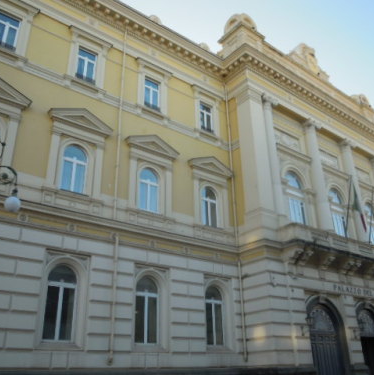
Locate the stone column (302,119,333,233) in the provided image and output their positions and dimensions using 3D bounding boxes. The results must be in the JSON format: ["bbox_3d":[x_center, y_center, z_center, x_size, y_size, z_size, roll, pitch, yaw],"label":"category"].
[{"bbox_3d":[9.798,-0.809,29.989,1.054,9.146,0.986,17,-30,-34],"label":"stone column"}]

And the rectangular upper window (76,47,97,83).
[{"bbox_3d":[-5.361,-6.505,21.718,1.056,1.947,0.281,17,-30,-34],"label":"rectangular upper window"}]

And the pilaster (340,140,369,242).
[{"bbox_3d":[13.332,0.860,31.303,1.221,9.982,0.710,17,-30,-34],"label":"pilaster"}]

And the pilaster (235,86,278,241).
[{"bbox_3d":[4.304,-1.768,25.295,1.287,9.900,1.254,17,-30,-34],"label":"pilaster"}]

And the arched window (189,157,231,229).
[{"bbox_3d":[1.401,0.222,23.861,3.432,4.439,0.611,17,-30,-34],"label":"arched window"}]

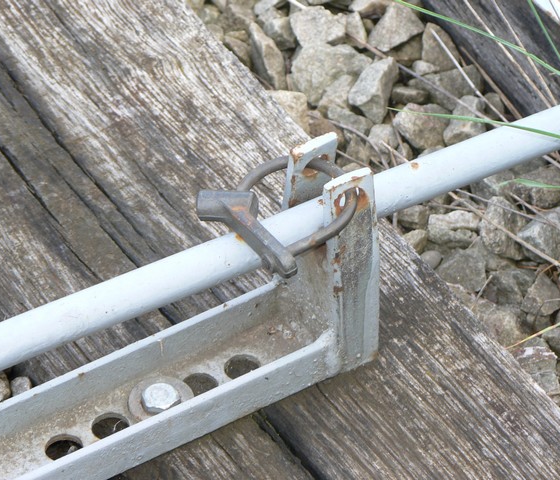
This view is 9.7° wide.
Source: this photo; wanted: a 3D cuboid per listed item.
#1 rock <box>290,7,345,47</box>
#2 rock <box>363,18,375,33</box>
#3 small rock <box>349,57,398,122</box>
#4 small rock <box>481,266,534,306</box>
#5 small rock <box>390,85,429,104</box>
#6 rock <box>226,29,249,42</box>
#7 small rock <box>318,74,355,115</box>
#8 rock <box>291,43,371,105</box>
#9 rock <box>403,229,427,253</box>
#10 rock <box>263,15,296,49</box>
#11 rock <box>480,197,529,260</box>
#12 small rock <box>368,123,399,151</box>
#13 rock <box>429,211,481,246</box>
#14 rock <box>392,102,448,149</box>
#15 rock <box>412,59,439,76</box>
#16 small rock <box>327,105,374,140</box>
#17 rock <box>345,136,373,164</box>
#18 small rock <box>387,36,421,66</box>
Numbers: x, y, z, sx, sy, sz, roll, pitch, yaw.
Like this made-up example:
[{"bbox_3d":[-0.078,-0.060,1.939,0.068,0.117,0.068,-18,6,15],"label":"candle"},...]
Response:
[{"bbox_3d":[0.031,-0.170,2.613,0.044,0.030,0.036,0,46,0],"label":"rock"},{"bbox_3d":[0.071,-0.172,2.643,0.012,0.011,0.013,0,46,0],"label":"rock"},{"bbox_3d":[0.067,-0.108,2.355,0.027,0.030,0.047,13,49,12],"label":"small rock"},{"bbox_3d":[0.163,0.033,2.351,0.040,0.024,0.027,0,49,0],"label":"small rock"},{"bbox_3d":[0.098,-0.110,2.477,0.029,0.015,0.018,0,49,0],"label":"small rock"},{"bbox_3d":[-0.031,-0.150,2.422,0.017,0.010,0.013,0,47,0],"label":"rock"},{"bbox_3d":[0.044,-0.110,2.477,0.032,0.022,0.033,0,49,0],"label":"small rock"},{"bbox_3d":[0.040,-0.131,2.596,0.063,0.039,0.055,0,46,0],"label":"rock"},{"bbox_3d":[0.093,0.000,2.283,0.017,0.014,0.016,-15,49,-13],"label":"rock"},{"bbox_3d":[0.000,-0.153,2.424,0.026,0.021,0.024,-11,48,-10],"label":"rock"},{"bbox_3d":[0.162,-0.008,2.387,0.036,0.033,0.042,15,50,13],"label":"rock"},{"bbox_3d":[0.080,-0.079,2.547,0.023,0.019,0.022,0,46,0],"label":"small rock"},{"bbox_3d":[0.127,-0.008,2.387,0.039,0.023,0.024,0,49,0],"label":"rock"},{"bbox_3d":[0.109,-0.088,2.548,0.043,0.033,0.038,0,46,0],"label":"rock"},{"bbox_3d":[0.106,-0.125,2.392,0.021,0.012,0.014,0,47,0],"label":"rock"},{"bbox_3d":[0.053,-0.088,2.457,0.036,0.020,0.026,-11,50,-10],"label":"small rock"},{"bbox_3d":[0.056,-0.064,2.349,0.019,0.016,0.020,0,47,0],"label":"rock"},{"bbox_3d":[0.094,-0.147,2.510,0.032,0.022,0.029,0,49,0],"label":"small rock"}]

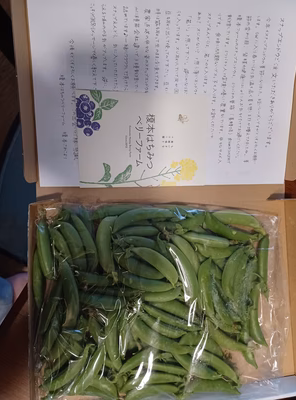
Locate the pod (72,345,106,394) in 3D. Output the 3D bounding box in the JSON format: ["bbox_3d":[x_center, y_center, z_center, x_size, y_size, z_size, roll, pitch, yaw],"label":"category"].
[{"bbox_3d":[-0.064,0.187,0.321,0.018,0.014,0.058,28,87,2],"label":"pod"}]

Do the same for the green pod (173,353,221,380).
[{"bbox_3d":[0.054,0.189,0.327,0.064,0.014,0.019,39,81,-4],"label":"green pod"}]

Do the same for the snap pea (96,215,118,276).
[{"bbox_3d":[-0.051,0.055,0.355,0.024,0.014,0.069,1,85,0],"label":"snap pea"}]

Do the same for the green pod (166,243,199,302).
[{"bbox_3d":[0.040,0.082,0.326,0.020,0.014,0.072,-22,87,-1],"label":"green pod"}]

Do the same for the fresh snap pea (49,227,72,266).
[{"bbox_3d":[-0.101,0.053,0.334,0.016,0.014,0.050,-25,87,-2],"label":"fresh snap pea"}]

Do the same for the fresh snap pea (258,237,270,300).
[{"bbox_3d":[0.141,0.081,0.352,0.013,0.015,0.078,3,86,-8],"label":"fresh snap pea"}]

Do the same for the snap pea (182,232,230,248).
[{"bbox_3d":[0.067,0.046,0.328,0.056,0.014,0.012,10,86,1],"label":"snap pea"}]

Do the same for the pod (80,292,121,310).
[{"bbox_3d":[-0.055,0.117,0.332,0.053,0.013,0.017,5,86,0],"label":"pod"}]

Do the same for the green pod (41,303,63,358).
[{"bbox_3d":[-0.110,0.148,0.328,0.014,0.013,0.062,15,86,1],"label":"green pod"}]

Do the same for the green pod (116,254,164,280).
[{"bbox_3d":[-0.007,0.083,0.356,0.062,0.013,0.021,15,86,1],"label":"green pod"}]

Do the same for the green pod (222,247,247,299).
[{"bbox_3d":[0.101,0.084,0.342,0.021,0.014,0.062,22,83,-6],"label":"green pod"}]

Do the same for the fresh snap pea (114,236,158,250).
[{"bbox_3d":[-0.011,0.048,0.322,0.051,0.013,0.015,11,84,-9],"label":"fresh snap pea"}]

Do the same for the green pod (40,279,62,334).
[{"bbox_3d":[-0.119,0.130,0.352,0.015,0.014,0.069,15,86,1],"label":"green pod"}]

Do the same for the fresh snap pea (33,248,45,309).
[{"bbox_3d":[-0.115,0.082,0.302,0.013,0.014,0.061,-3,86,-10],"label":"fresh snap pea"}]

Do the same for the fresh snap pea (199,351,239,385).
[{"bbox_3d":[0.087,0.198,0.348,0.067,0.013,0.018,37,86,3],"label":"fresh snap pea"}]

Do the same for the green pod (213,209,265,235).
[{"bbox_3d":[0.111,0.024,0.346,0.074,0.012,0.022,16,83,-8],"label":"green pod"}]

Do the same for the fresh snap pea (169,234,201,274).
[{"bbox_3d":[0.046,0.061,0.335,0.019,0.014,0.065,-35,91,-9],"label":"fresh snap pea"}]

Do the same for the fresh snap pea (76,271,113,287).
[{"bbox_3d":[-0.057,0.088,0.321,0.049,0.013,0.014,14,84,-7],"label":"fresh snap pea"}]

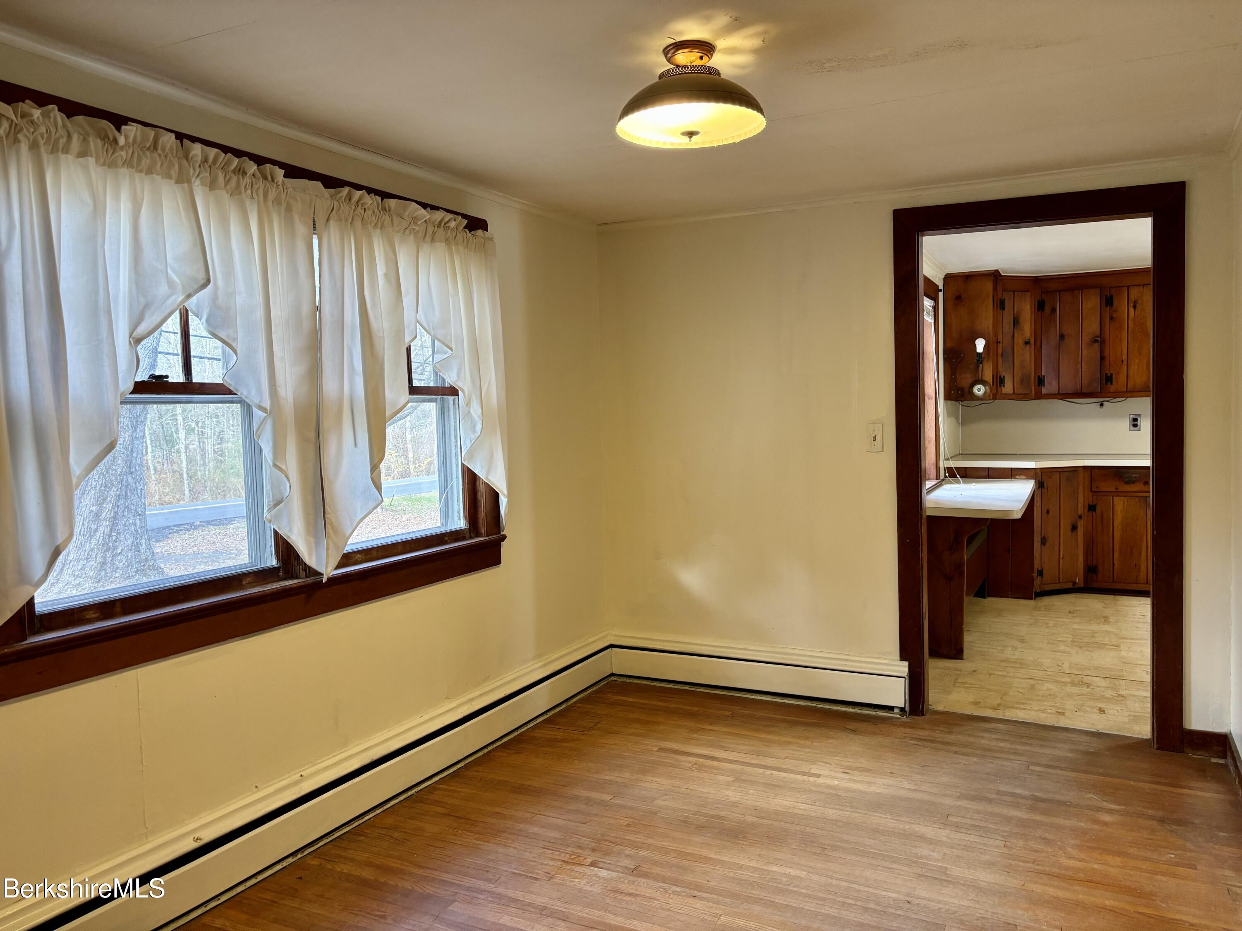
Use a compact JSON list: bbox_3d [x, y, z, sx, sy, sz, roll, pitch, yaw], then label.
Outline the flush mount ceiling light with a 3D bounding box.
[{"bbox_3d":[0.172,-0.905,2.283,0.362,0.218,0.362,-1,3,0],"label":"flush mount ceiling light"}]

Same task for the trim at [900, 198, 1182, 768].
[{"bbox_3d":[1.628,0.011,3.697,1.032,2.104,0.140,0,3,27],"label":"trim"}]

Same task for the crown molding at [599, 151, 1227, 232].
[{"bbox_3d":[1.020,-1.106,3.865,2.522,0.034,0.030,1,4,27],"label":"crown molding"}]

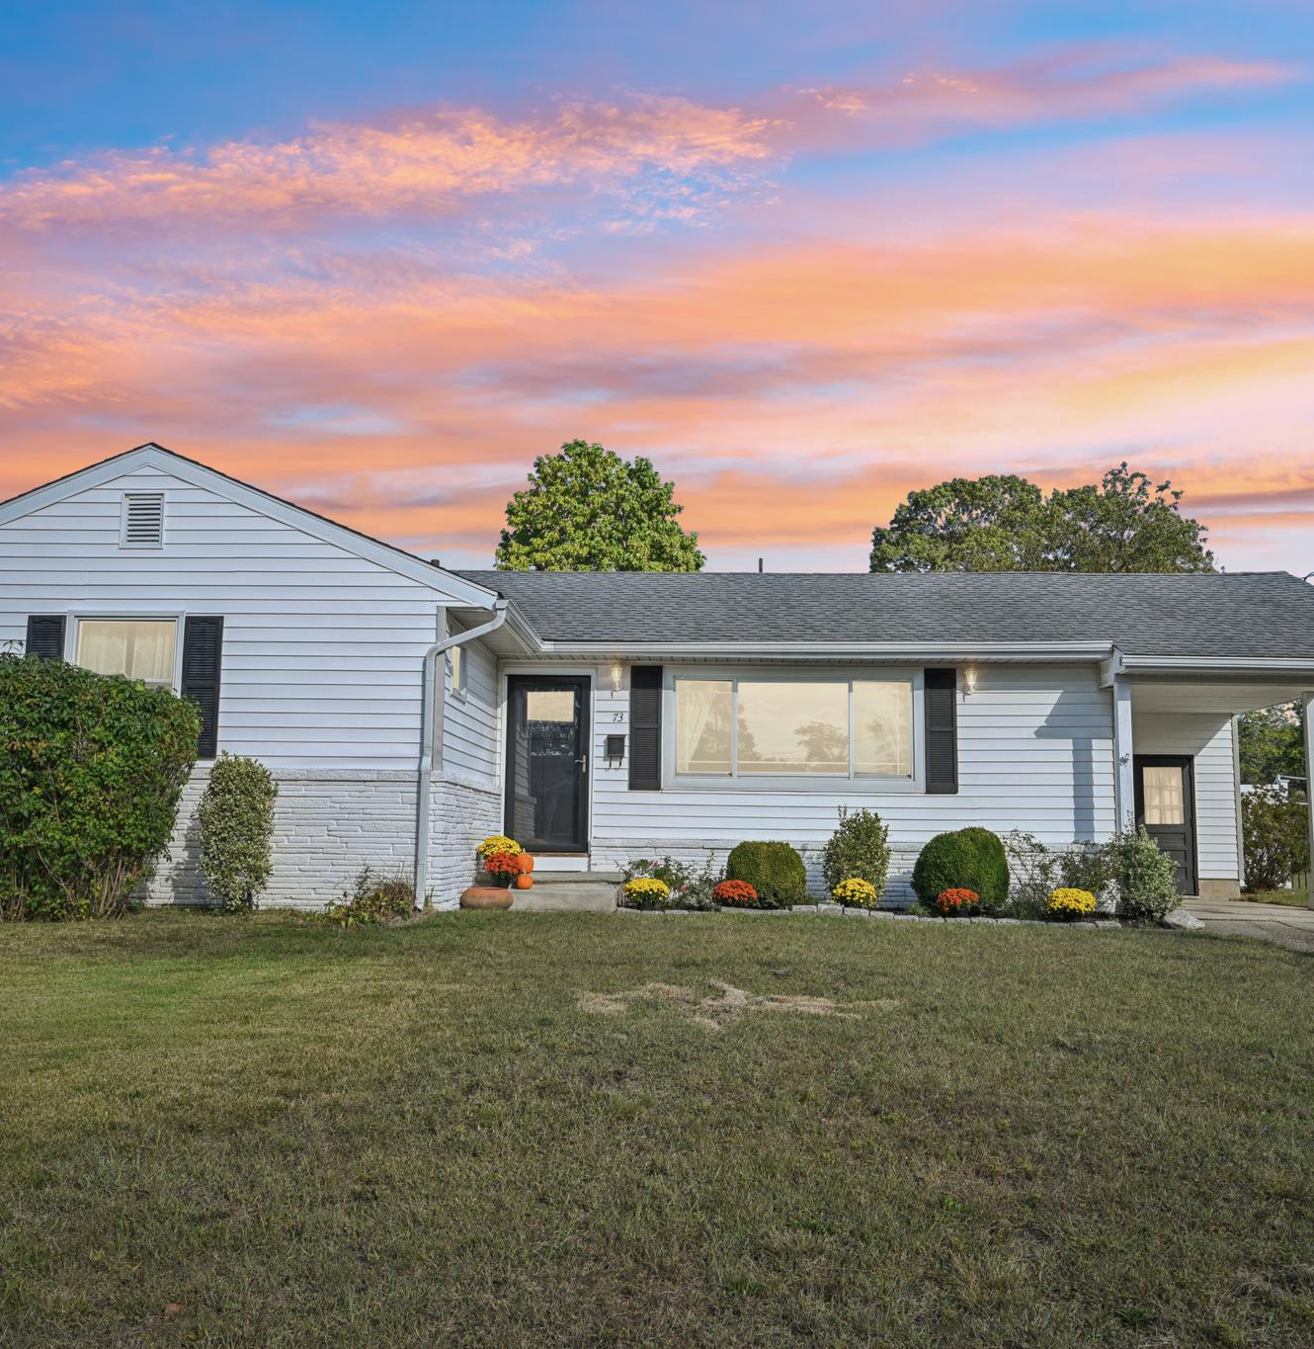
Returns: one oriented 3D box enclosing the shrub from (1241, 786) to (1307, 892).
[{"bbox_3d":[10.007,2.697,20.978,1.237,1.745,1.300,0,-7,2],"label":"shrub"}]

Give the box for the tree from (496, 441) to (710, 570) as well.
[{"bbox_3d":[-1.645,-0.494,34.439,6.216,11.863,6.200,0,-7,2],"label":"tree"}]

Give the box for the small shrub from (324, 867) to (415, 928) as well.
[{"bbox_3d":[-2.529,1.939,11.394,0.787,0.444,0.600,0,-7,2],"label":"small shrub"}]

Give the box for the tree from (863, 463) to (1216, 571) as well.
[{"bbox_3d":[12.865,-0.206,42.952,11.877,13.870,10.500,0,-7,2],"label":"tree"}]

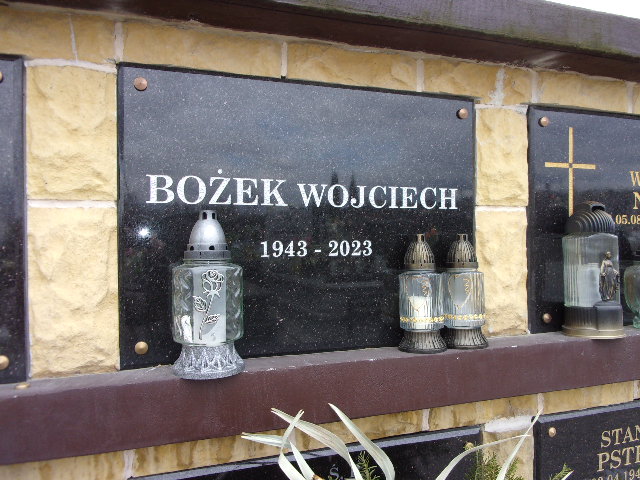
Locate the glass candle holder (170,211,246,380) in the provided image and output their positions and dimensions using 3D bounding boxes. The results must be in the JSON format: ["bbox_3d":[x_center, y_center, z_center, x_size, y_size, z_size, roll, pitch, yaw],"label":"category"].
[{"bbox_3d":[-0.195,0.089,0.906,0.124,0.278,0.124,-1,1,-18],"label":"glass candle holder"}]

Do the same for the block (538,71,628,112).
[{"bbox_3d":[0.633,-0.358,1.308,0.282,0.079,0.087,-1,1,-20],"label":"block"}]

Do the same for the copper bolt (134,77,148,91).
[{"bbox_3d":[-0.314,-0.274,0.910,0.022,0.022,0.011,-1,1,-20],"label":"copper bolt"}]

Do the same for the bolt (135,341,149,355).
[{"bbox_3d":[-0.315,0.190,0.913,0.022,0.022,0.011,-1,1,-20],"label":"bolt"}]

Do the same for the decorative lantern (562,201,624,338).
[{"bbox_3d":[0.641,0.064,1.211,0.128,0.309,0.136,0,1,-10],"label":"decorative lantern"}]

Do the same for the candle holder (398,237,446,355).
[{"bbox_3d":[0.212,0.107,1.065,0.099,0.233,0.099,0,1,12],"label":"candle holder"}]

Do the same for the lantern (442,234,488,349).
[{"bbox_3d":[0.308,0.106,1.098,0.097,0.233,0.097,0,1,16],"label":"lantern"}]

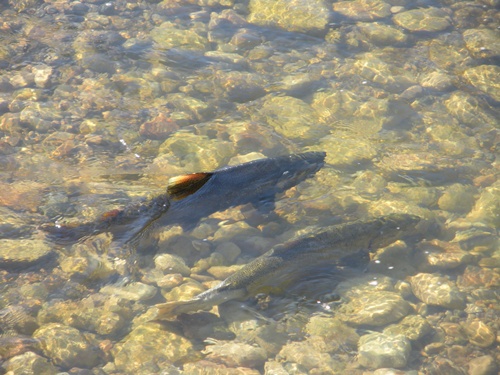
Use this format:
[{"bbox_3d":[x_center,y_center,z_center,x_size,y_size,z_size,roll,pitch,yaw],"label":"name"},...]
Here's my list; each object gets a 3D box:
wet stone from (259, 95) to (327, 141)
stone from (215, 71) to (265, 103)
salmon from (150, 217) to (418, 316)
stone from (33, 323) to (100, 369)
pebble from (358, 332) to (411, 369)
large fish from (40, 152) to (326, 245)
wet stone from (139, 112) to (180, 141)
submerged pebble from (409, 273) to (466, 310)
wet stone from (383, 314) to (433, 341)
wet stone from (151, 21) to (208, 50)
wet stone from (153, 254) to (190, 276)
[{"bbox_3d":[0.114,-0.188,6.994,0.183,0.115,0.146,0,30,0],"label":"wet stone"},{"bbox_3d":[-0.023,-0.279,7.179,0.138,0.080,0.110,0,30,0],"label":"stone"},{"bbox_3d":[0.089,0.185,6.179,0.739,0.175,0.120,-17,34,-26],"label":"salmon"},{"bbox_3d":[-0.427,0.367,6.044,0.158,0.100,0.126,0,30,0],"label":"stone"},{"bbox_3d":[0.313,0.379,6.041,0.121,0.079,0.097,0,30,0],"label":"pebble"},{"bbox_3d":[-0.160,0.020,6.466,0.770,0.175,0.120,-14,33,-22],"label":"large fish"},{"bbox_3d":[-0.243,-0.164,6.988,0.113,0.070,0.090,0,30,0],"label":"wet stone"},{"bbox_3d":[0.451,0.250,6.259,0.140,0.084,0.112,0,30,0],"label":"submerged pebble"},{"bbox_3d":[0.372,0.331,6.144,0.118,0.065,0.095,0,30,0],"label":"wet stone"},{"bbox_3d":[-0.202,-0.436,7.455,0.166,0.075,0.133,0,30,0],"label":"wet stone"},{"bbox_3d":[-0.190,0.189,6.389,0.088,0.054,0.071,0,30,0],"label":"wet stone"}]

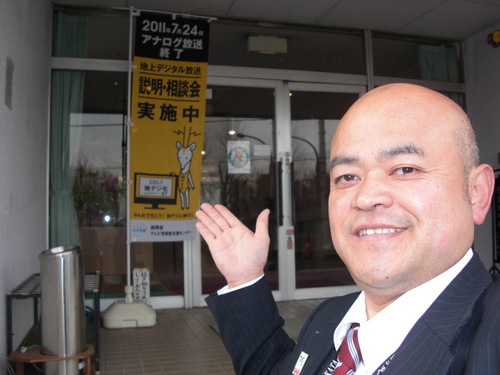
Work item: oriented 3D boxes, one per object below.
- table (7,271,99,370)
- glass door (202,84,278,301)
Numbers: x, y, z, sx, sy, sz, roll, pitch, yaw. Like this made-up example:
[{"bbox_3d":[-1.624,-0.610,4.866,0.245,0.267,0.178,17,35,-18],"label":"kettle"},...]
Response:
[{"bbox_3d":[-1.105,0.759,3.053,0.433,0.415,1.017,0,-4,-15],"label":"table"},{"bbox_3d":[-0.089,0.005,4.804,0.791,1.999,0.050,0,-4,-15],"label":"glass door"}]

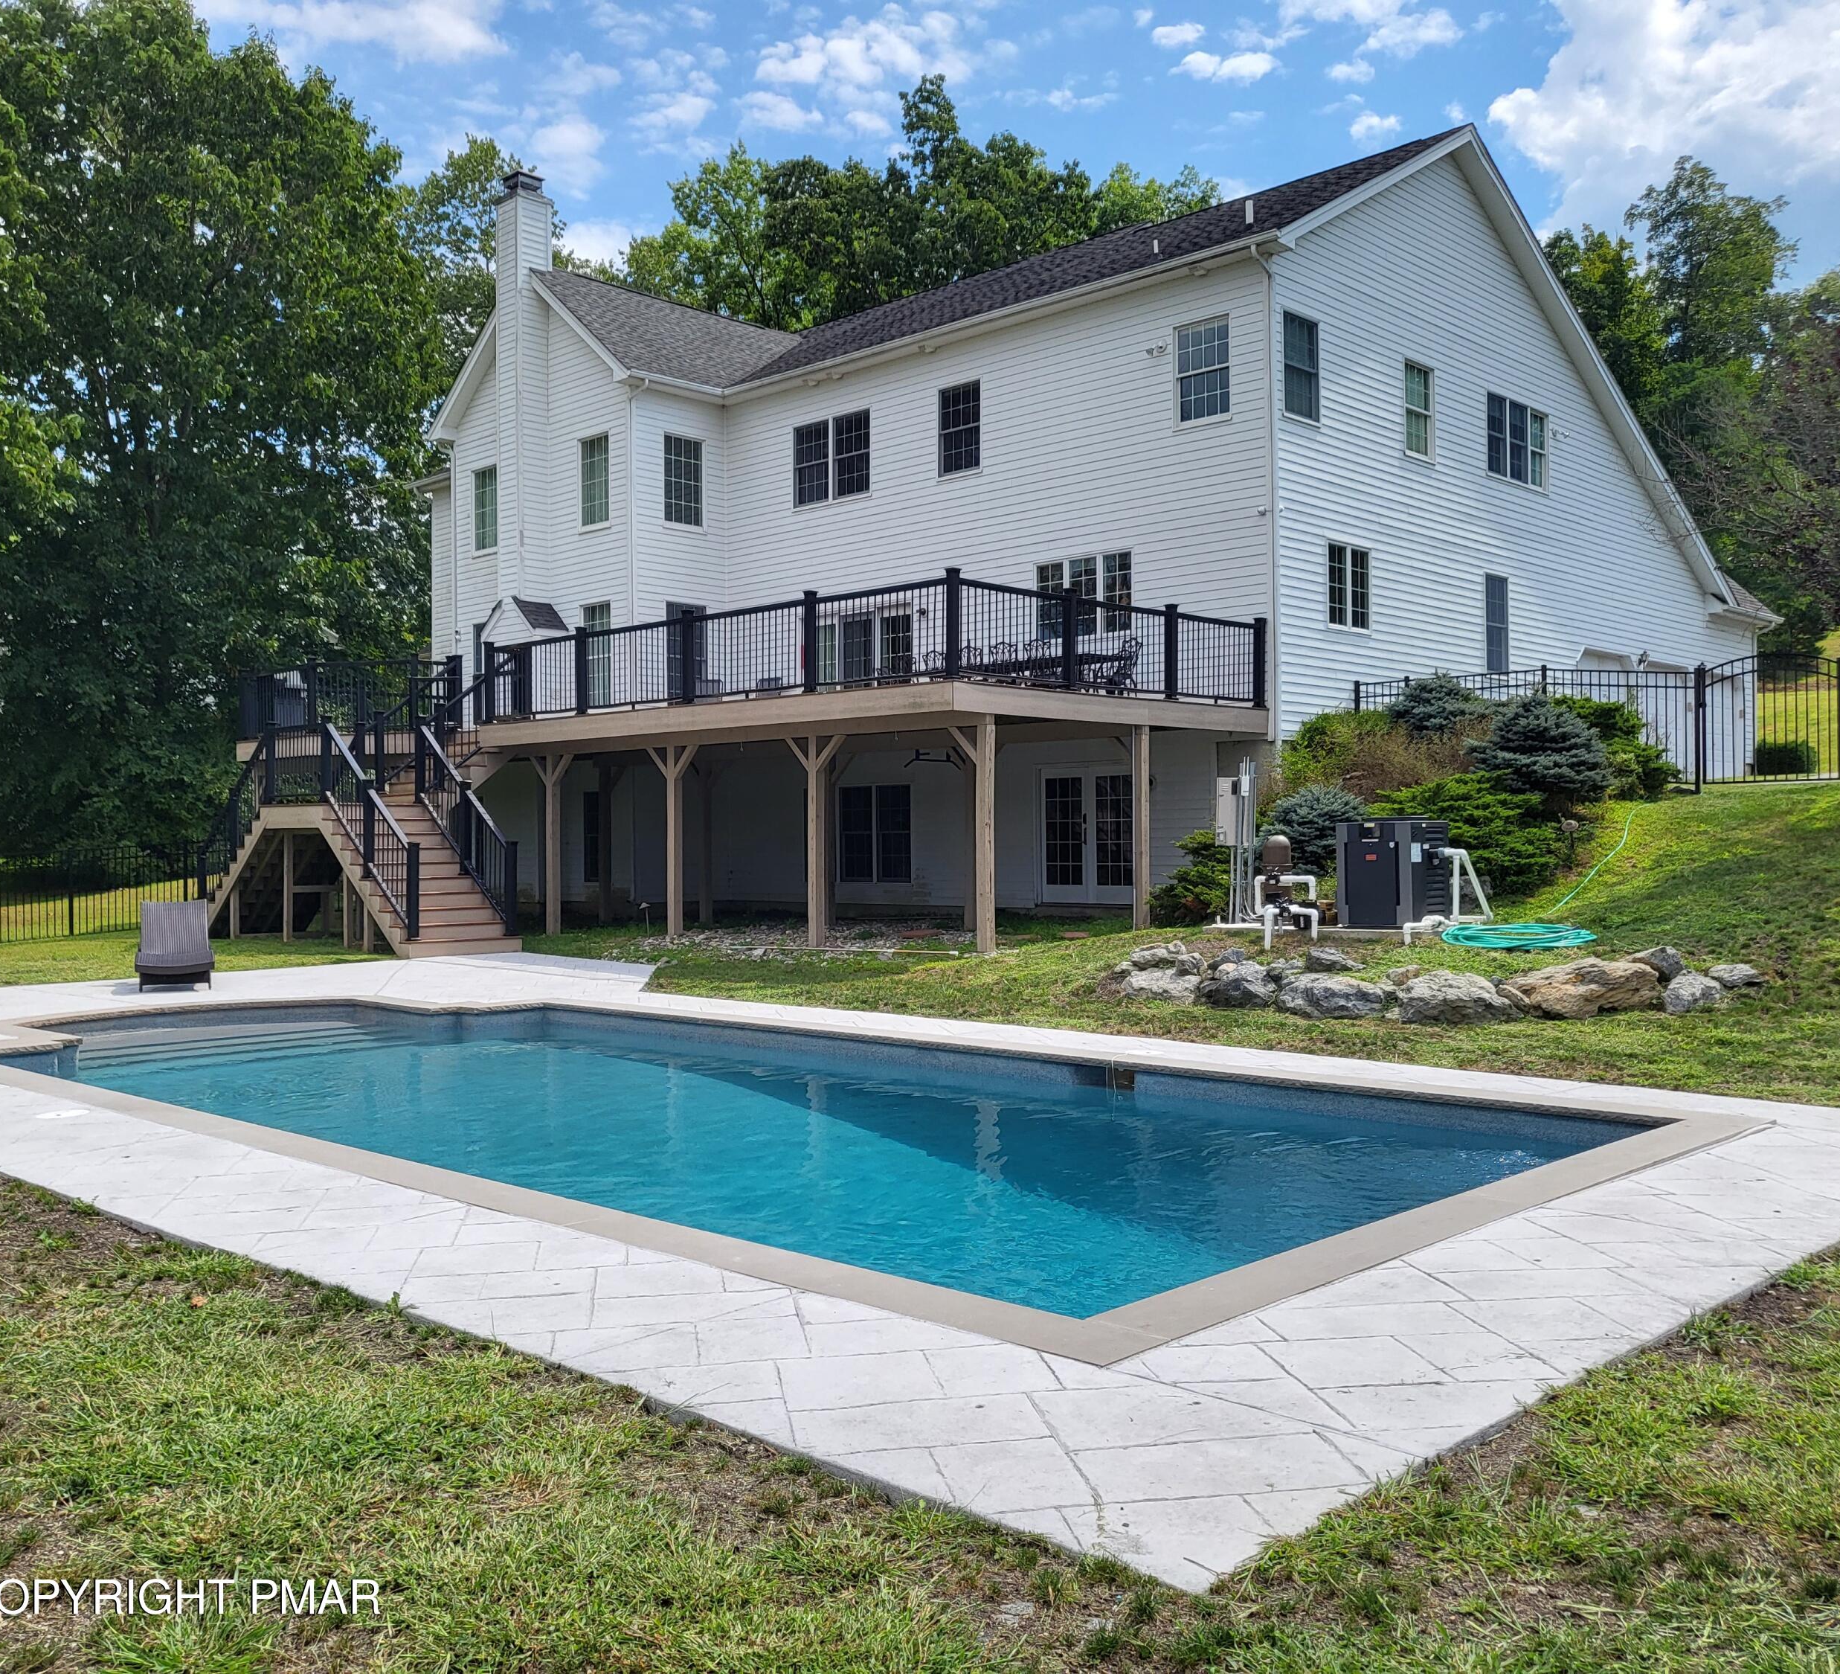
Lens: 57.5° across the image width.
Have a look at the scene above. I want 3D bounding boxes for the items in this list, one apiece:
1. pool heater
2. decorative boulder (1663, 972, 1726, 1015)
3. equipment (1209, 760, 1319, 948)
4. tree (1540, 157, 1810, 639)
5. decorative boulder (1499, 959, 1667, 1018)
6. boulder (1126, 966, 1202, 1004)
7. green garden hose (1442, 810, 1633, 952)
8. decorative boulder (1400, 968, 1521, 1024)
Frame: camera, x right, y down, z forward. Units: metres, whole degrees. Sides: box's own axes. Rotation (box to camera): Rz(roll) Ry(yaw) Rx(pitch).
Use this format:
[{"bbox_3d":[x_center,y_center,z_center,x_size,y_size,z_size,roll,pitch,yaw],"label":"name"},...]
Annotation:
[{"bbox_3d":[4.168,0.306,14.781,0.710,0.940,0.660,0,0,44],"label":"pool heater"},{"bbox_3d":[5.964,1.194,12.900,0.470,0.340,0.420,0,0,12],"label":"decorative boulder"},{"bbox_3d":[2.984,0.144,14.600,0.850,1.600,0.750,0,0,44],"label":"equipment"},{"bbox_3d":[22.545,-11.200,50.000,8.000,17.800,7.500,0,0,25],"label":"tree"},{"bbox_3d":[5.013,1.156,12.700,1.200,0.450,0.700,0,0,12],"label":"decorative boulder"},{"bbox_3d":[1.981,1.218,13.700,0.600,0.310,0.450,0,0,23],"label":"boulder"},{"bbox_3d":[5.750,0.280,15.200,1.500,1.150,5.000,0,0,32],"label":"green garden hose"},{"bbox_3d":[4.024,1.190,12.500,0.900,0.410,0.620,0,0,20],"label":"decorative boulder"}]

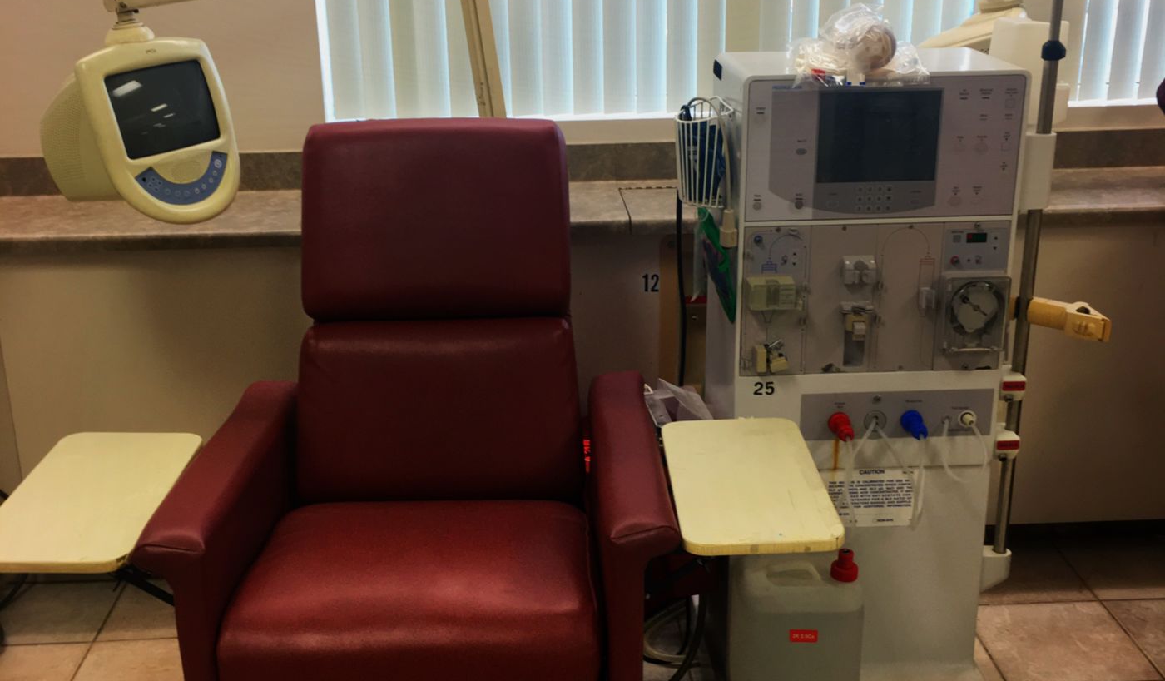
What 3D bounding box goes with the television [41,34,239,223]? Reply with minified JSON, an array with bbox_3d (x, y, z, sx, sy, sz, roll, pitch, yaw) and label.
[{"bbox_3d":[-0.763,-0.346,2.214,0.265,0.310,0.250,1,19,44],"label":"television"}]

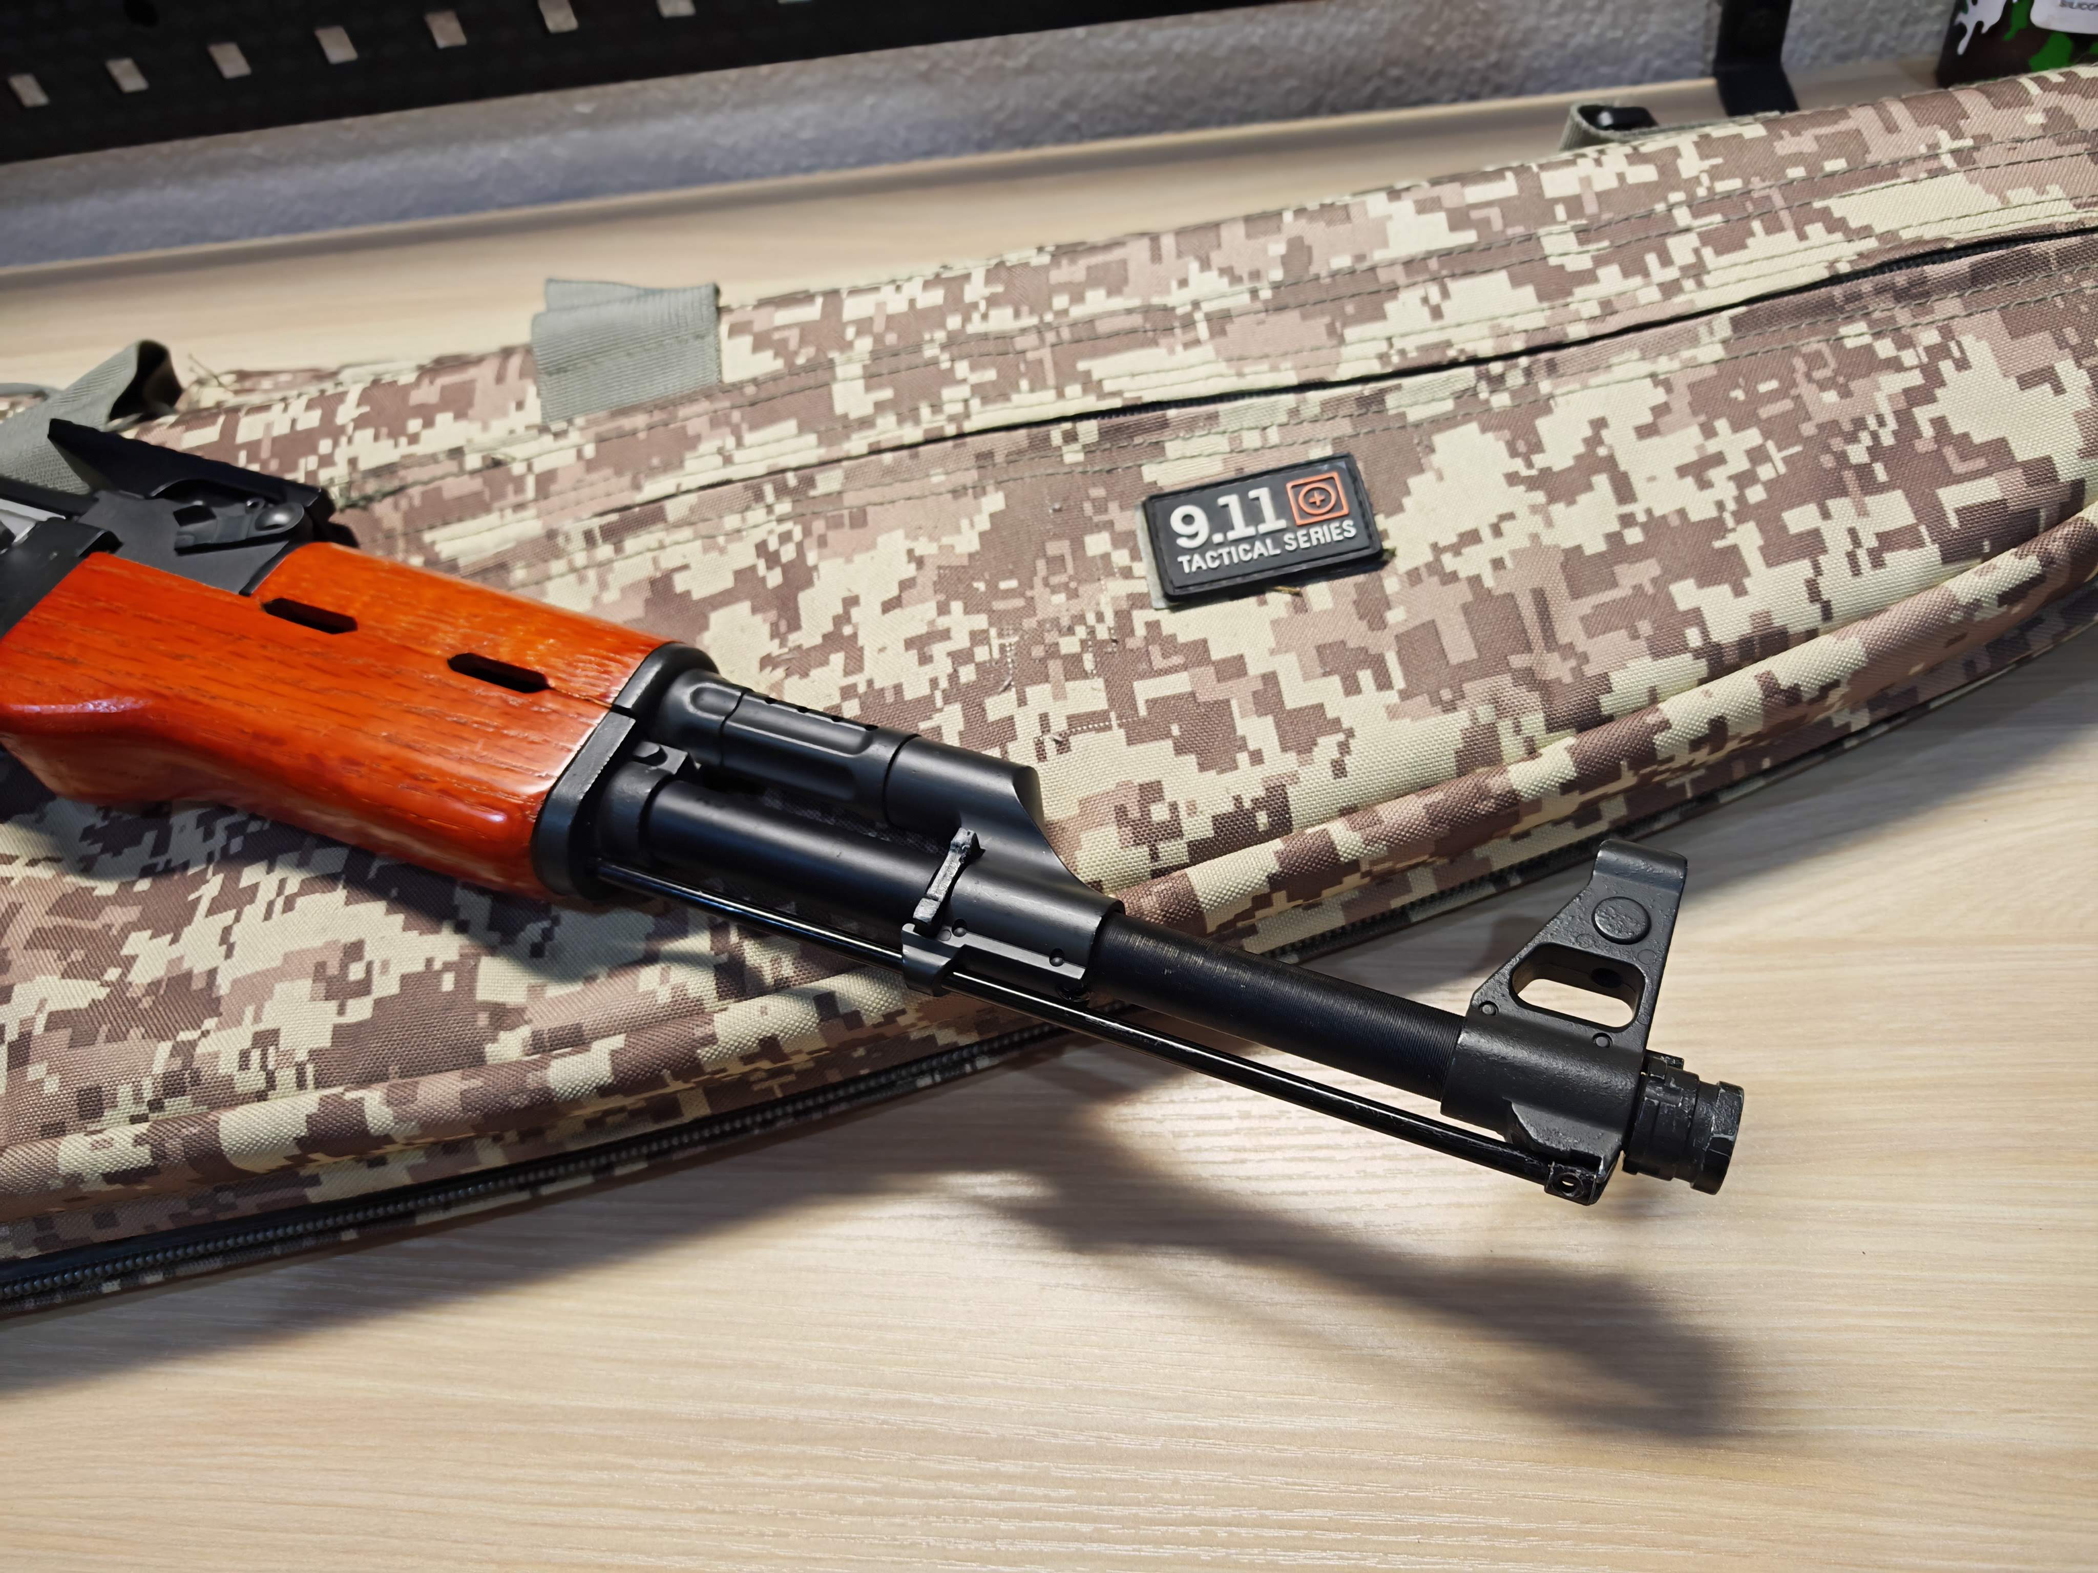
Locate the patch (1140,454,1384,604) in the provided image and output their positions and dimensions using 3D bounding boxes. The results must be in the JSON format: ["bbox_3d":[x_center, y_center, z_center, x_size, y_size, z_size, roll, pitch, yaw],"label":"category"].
[{"bbox_3d":[0.061,-0.073,0.414,0.060,0.005,0.035,-11,64,4],"label":"patch"}]

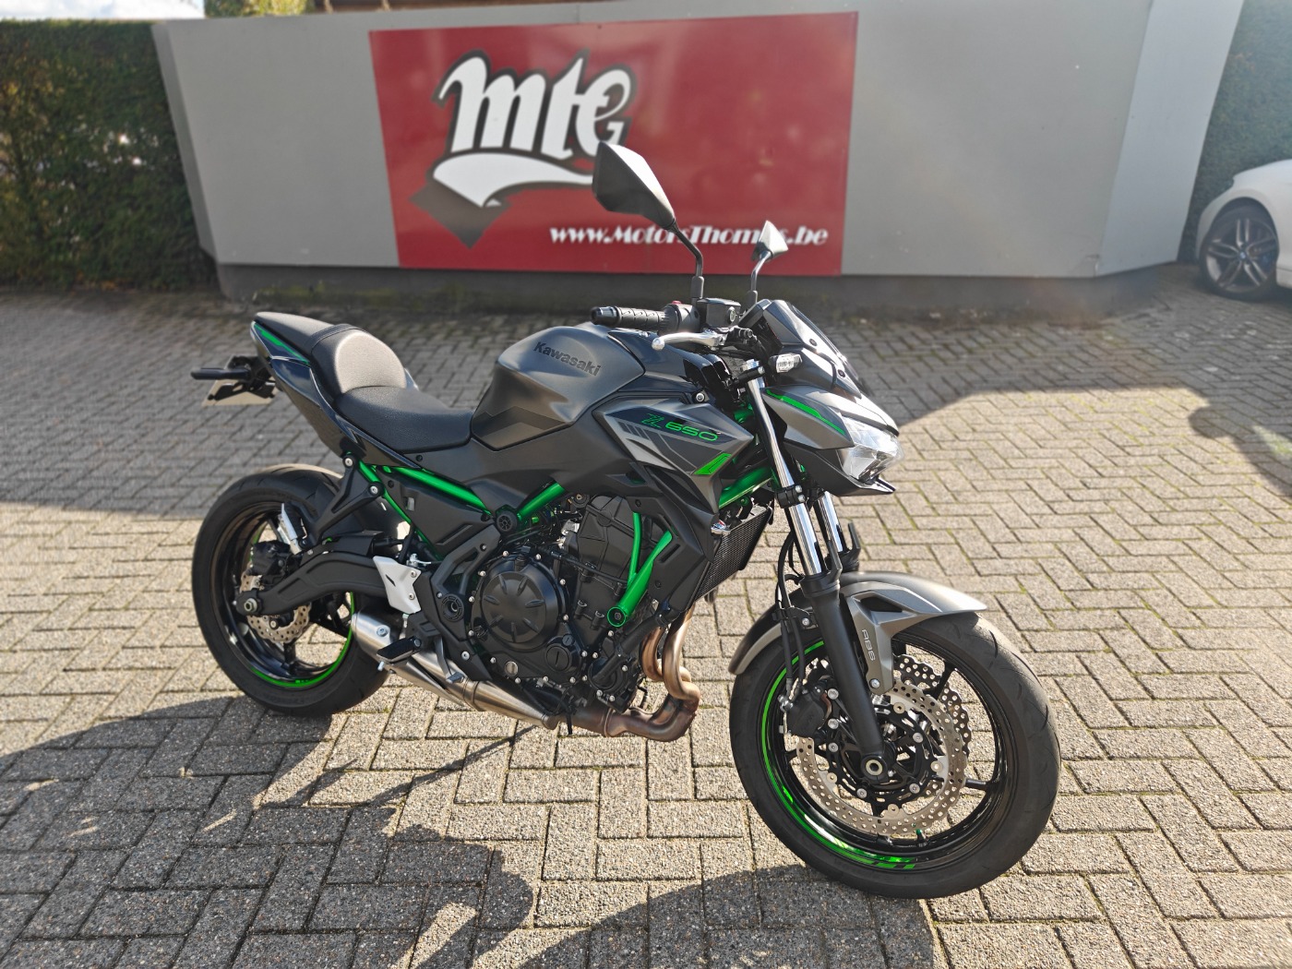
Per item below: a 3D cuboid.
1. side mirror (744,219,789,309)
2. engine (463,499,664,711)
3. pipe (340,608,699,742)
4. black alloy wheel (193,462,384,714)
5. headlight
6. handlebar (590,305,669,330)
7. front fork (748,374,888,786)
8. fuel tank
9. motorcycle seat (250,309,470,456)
[{"bbox_3d":[0.262,-0.470,1.956,0.085,0.215,0.300,6,10,5],"label":"side mirror"},{"bbox_3d":[-0.119,0.206,1.868,0.370,0.415,0.390,9,12,22],"label":"engine"},{"bbox_3d":[-0.247,0.348,1.906,0.760,0.308,0.320,9,12,22],"label":"pipe"},{"bbox_3d":[-0.847,0.256,2.192,0.624,0.624,0.160,9,12,22],"label":"black alloy wheel"},{"bbox_3d":[0.401,-0.068,1.613,0.110,0.120,0.190,9,11,20],"label":"headlight"},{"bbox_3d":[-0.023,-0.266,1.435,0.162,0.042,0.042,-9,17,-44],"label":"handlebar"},{"bbox_3d":[0.344,0.135,1.665,0.120,0.775,0.270,-17,1,23],"label":"front fork"},{"bbox_3d":[-0.125,-0.188,1.815,0.380,0.265,0.330,9,12,22],"label":"fuel tank"},{"bbox_3d":[-0.610,-0.234,2.015,0.700,0.240,0.280,9,12,22],"label":"motorcycle seat"}]

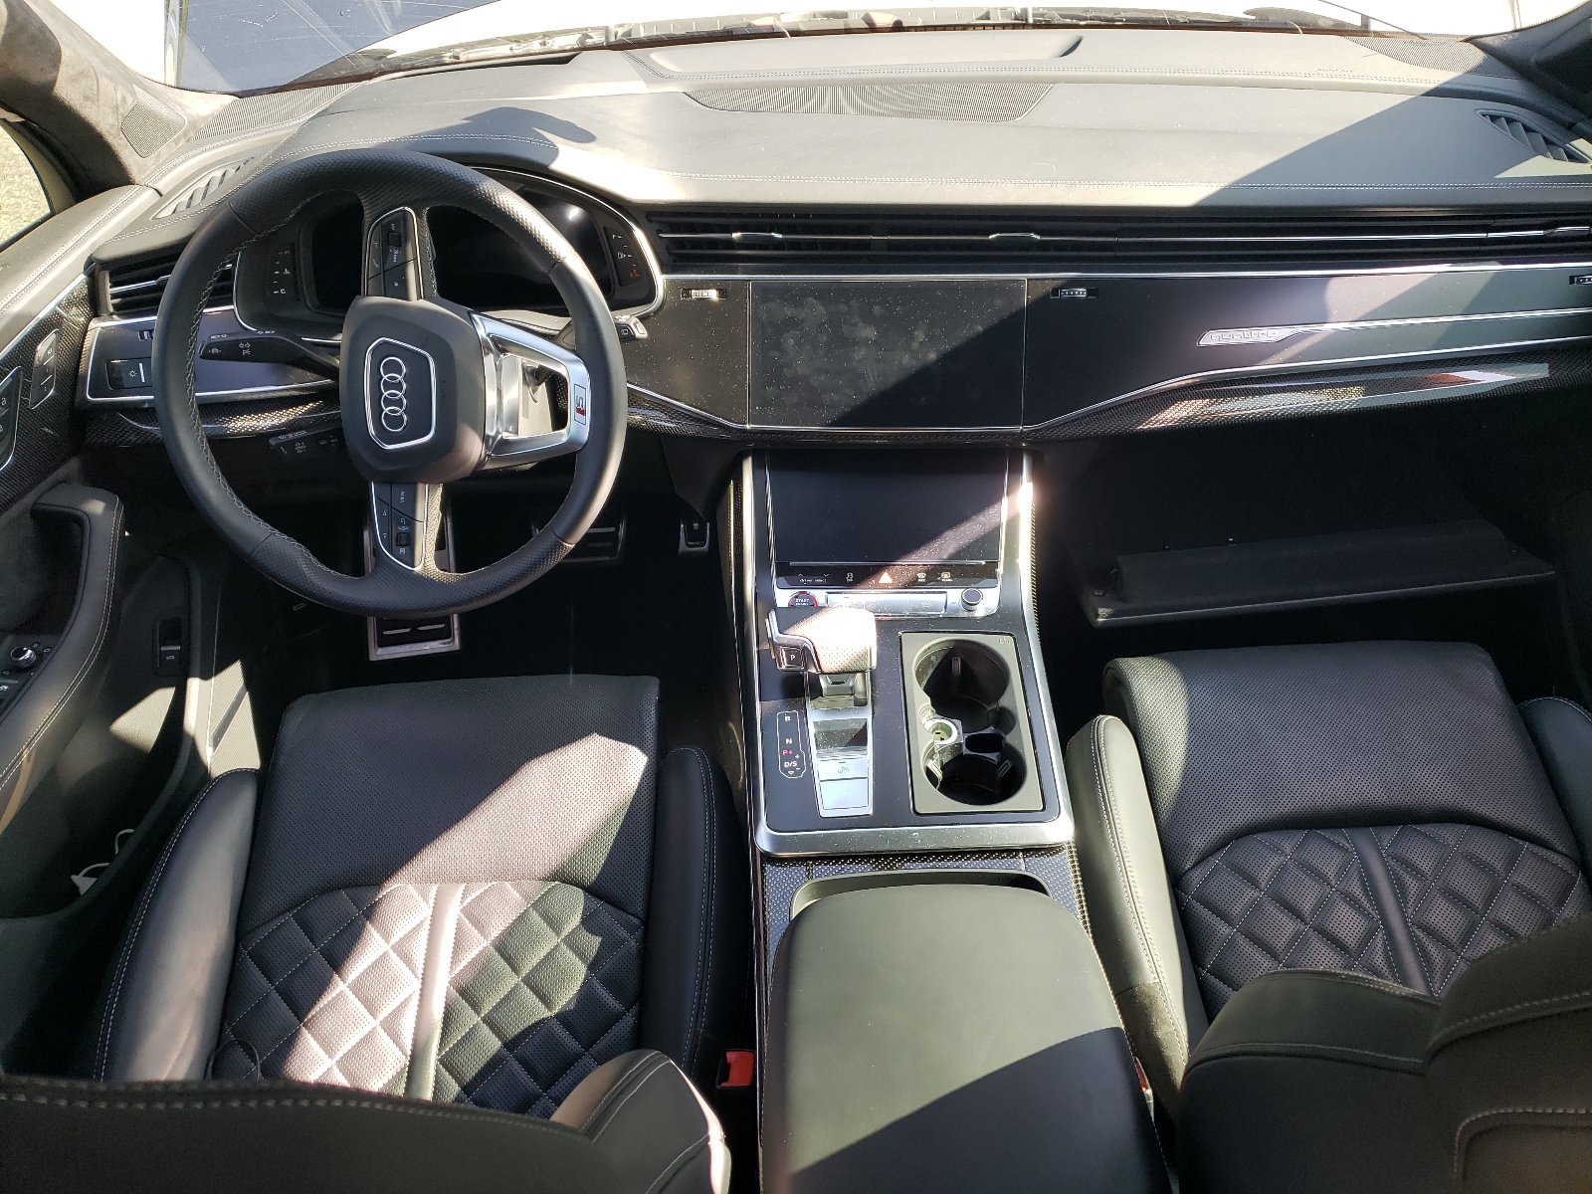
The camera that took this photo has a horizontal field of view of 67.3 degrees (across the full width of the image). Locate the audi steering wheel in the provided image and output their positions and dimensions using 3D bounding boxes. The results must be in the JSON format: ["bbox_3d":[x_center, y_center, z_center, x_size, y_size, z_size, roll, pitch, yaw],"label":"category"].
[{"bbox_3d":[-0.326,-0.169,0.982,0.365,0.372,0.100,0,10,0],"label":"audi steering wheel"}]

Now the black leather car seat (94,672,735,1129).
[{"bbox_3d":[-0.290,0.298,1.082,0.500,0.200,0.520,0,43,0],"label":"black leather car seat"}]

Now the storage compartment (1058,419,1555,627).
[{"bbox_3d":[0.498,-0.082,1.206,0.420,0.170,0.230,-3,35,-5],"label":"storage compartment"}]

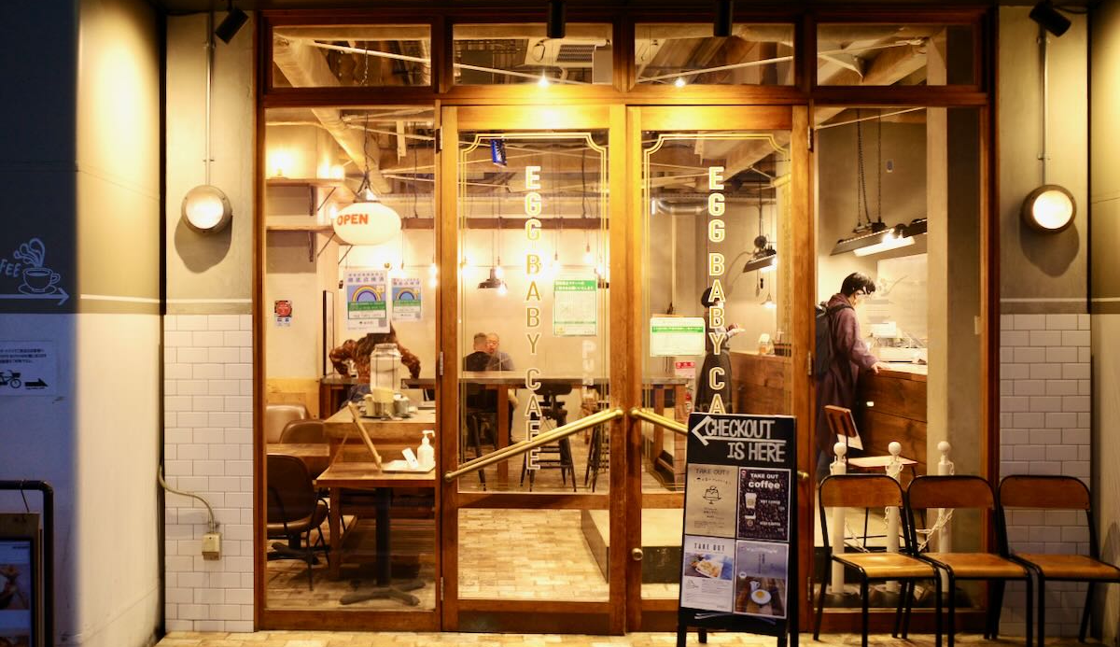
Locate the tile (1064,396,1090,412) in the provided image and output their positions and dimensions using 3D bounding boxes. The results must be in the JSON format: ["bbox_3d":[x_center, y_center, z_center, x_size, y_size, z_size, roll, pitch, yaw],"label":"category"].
[{"bbox_3d":[2.450,0.381,4.140,0.135,0.076,0.009,0,1,1],"label":"tile"}]

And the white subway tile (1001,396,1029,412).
[{"bbox_3d":[2.177,0.383,4.174,0.134,0.076,0.010,0,0,1],"label":"white subway tile"}]

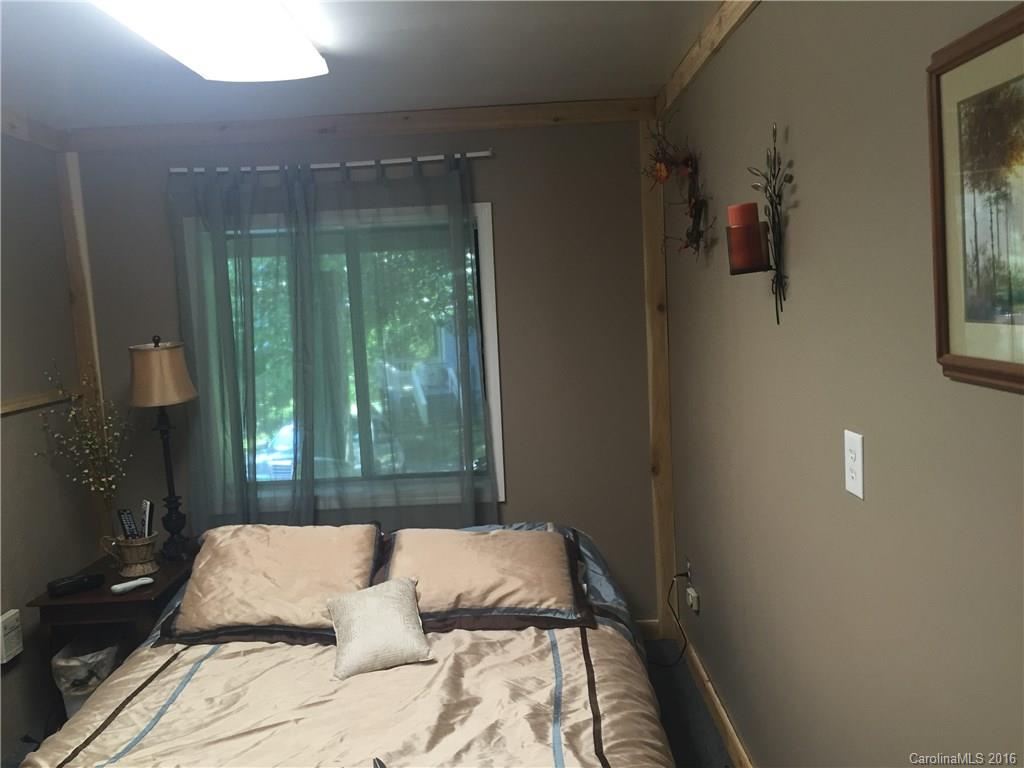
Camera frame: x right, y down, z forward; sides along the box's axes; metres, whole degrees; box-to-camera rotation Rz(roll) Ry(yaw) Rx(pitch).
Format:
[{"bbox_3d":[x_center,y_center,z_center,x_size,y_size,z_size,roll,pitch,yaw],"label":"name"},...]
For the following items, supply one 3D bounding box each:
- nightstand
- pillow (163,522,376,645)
[{"bbox_3d":[-1.441,0.966,3.276,0.430,0.510,0.600,-3,6,0],"label":"nightstand"},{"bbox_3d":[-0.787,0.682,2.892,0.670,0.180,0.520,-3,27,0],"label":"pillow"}]

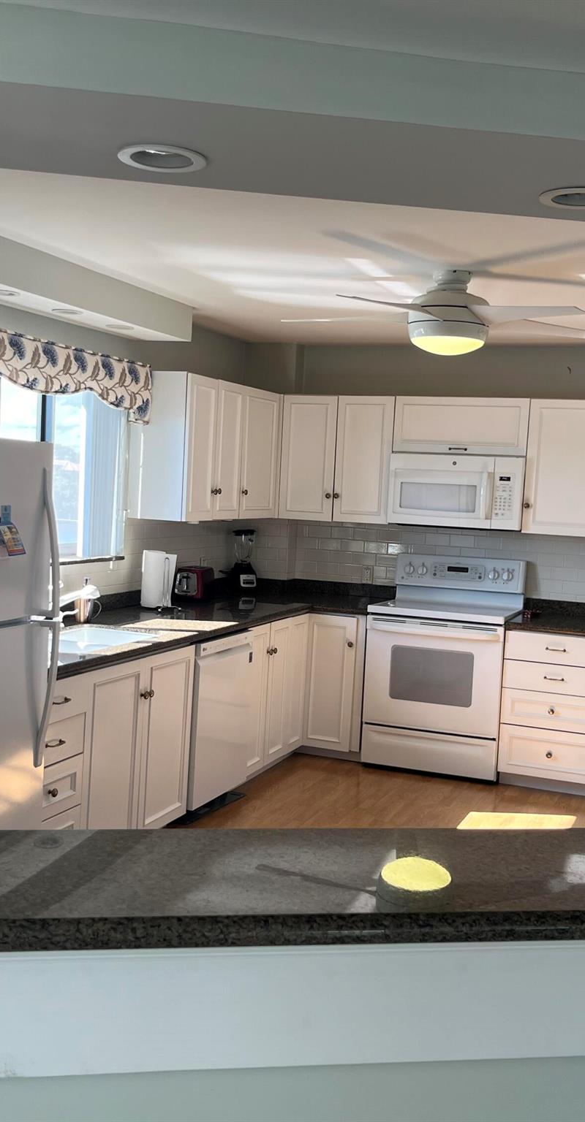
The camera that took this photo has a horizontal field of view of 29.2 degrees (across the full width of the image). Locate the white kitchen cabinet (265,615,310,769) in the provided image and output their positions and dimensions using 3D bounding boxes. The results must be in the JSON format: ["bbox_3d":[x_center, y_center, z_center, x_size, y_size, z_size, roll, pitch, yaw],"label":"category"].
[{"bbox_3d":[-0.302,0.678,6.349,0.620,0.775,0.577,4,4,21],"label":"white kitchen cabinet"}]

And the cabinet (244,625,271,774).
[{"bbox_3d":[-0.468,0.718,5.928,0.600,0.836,0.327,4,4,21],"label":"cabinet"}]

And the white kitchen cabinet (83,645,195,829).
[{"bbox_3d":[-0.907,0.785,4.787,0.600,0.846,0.910,4,4,21],"label":"white kitchen cabinet"}]

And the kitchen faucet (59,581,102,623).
[{"bbox_3d":[-0.959,0.204,4.801,0.310,0.224,0.090,4,4,21],"label":"kitchen faucet"}]

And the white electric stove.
[{"bbox_3d":[0.874,0.592,6.476,0.764,1.190,0.665,4,4,21],"label":"white electric stove"}]

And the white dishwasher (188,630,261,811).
[{"bbox_3d":[-0.614,0.743,5.490,0.621,0.836,0.598,4,4,21],"label":"white dishwasher"}]

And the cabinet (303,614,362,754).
[{"bbox_3d":[0.349,0.683,6.710,0.363,0.775,0.595,4,4,21],"label":"cabinet"}]

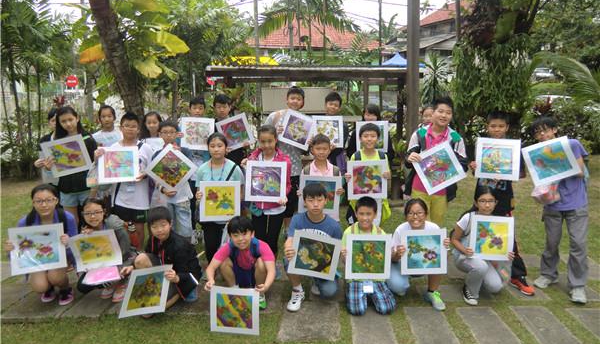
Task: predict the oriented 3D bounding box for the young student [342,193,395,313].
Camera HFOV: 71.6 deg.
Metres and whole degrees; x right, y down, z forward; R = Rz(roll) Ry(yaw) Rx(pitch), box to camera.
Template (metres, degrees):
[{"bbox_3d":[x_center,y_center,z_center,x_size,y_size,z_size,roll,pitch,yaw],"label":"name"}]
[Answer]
[{"bbox_3d":[0.530,0.629,3.219,0.410,0.860,0.530,0,10,4],"label":"young student"}]

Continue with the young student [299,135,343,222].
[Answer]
[{"bbox_3d":[0.189,0.323,3.604,0.430,1.295,0.340,0,10,0],"label":"young student"}]

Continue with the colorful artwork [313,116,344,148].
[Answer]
[{"bbox_3d":[0.292,-0.410,4.290,0.325,0.325,0.015,0,4,0],"label":"colorful artwork"}]

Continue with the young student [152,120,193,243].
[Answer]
[{"bbox_3d":[-1.149,0.196,3.854,0.410,1.352,0.380,-1,9,-9],"label":"young student"}]

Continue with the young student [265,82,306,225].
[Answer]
[{"bbox_3d":[-0.109,0.002,4.078,0.460,1.666,0.360,-1,9,-6],"label":"young student"}]

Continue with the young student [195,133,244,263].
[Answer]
[{"bbox_3d":[-0.674,0.360,3.486,0.410,1.340,0.320,-2,10,-5],"label":"young student"}]

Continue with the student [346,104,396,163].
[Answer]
[{"bbox_3d":[0.734,0.055,4.269,0.450,1.480,0.320,0,10,3],"label":"student"}]

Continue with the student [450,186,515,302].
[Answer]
[{"bbox_3d":[1.428,0.565,3.318,0.440,0.920,0.500,-5,11,-24],"label":"student"}]

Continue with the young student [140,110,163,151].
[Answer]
[{"bbox_3d":[-1.500,0.152,4.229,0.420,1.470,0.280,-3,10,-10],"label":"young student"}]

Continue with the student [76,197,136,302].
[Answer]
[{"bbox_3d":[-1.506,0.604,3.361,0.450,0.828,0.500,-2,10,-8],"label":"student"}]

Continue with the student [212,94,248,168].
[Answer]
[{"bbox_3d":[-0.720,-0.037,4.515,0.460,1.580,0.340,-1,10,-6],"label":"student"}]

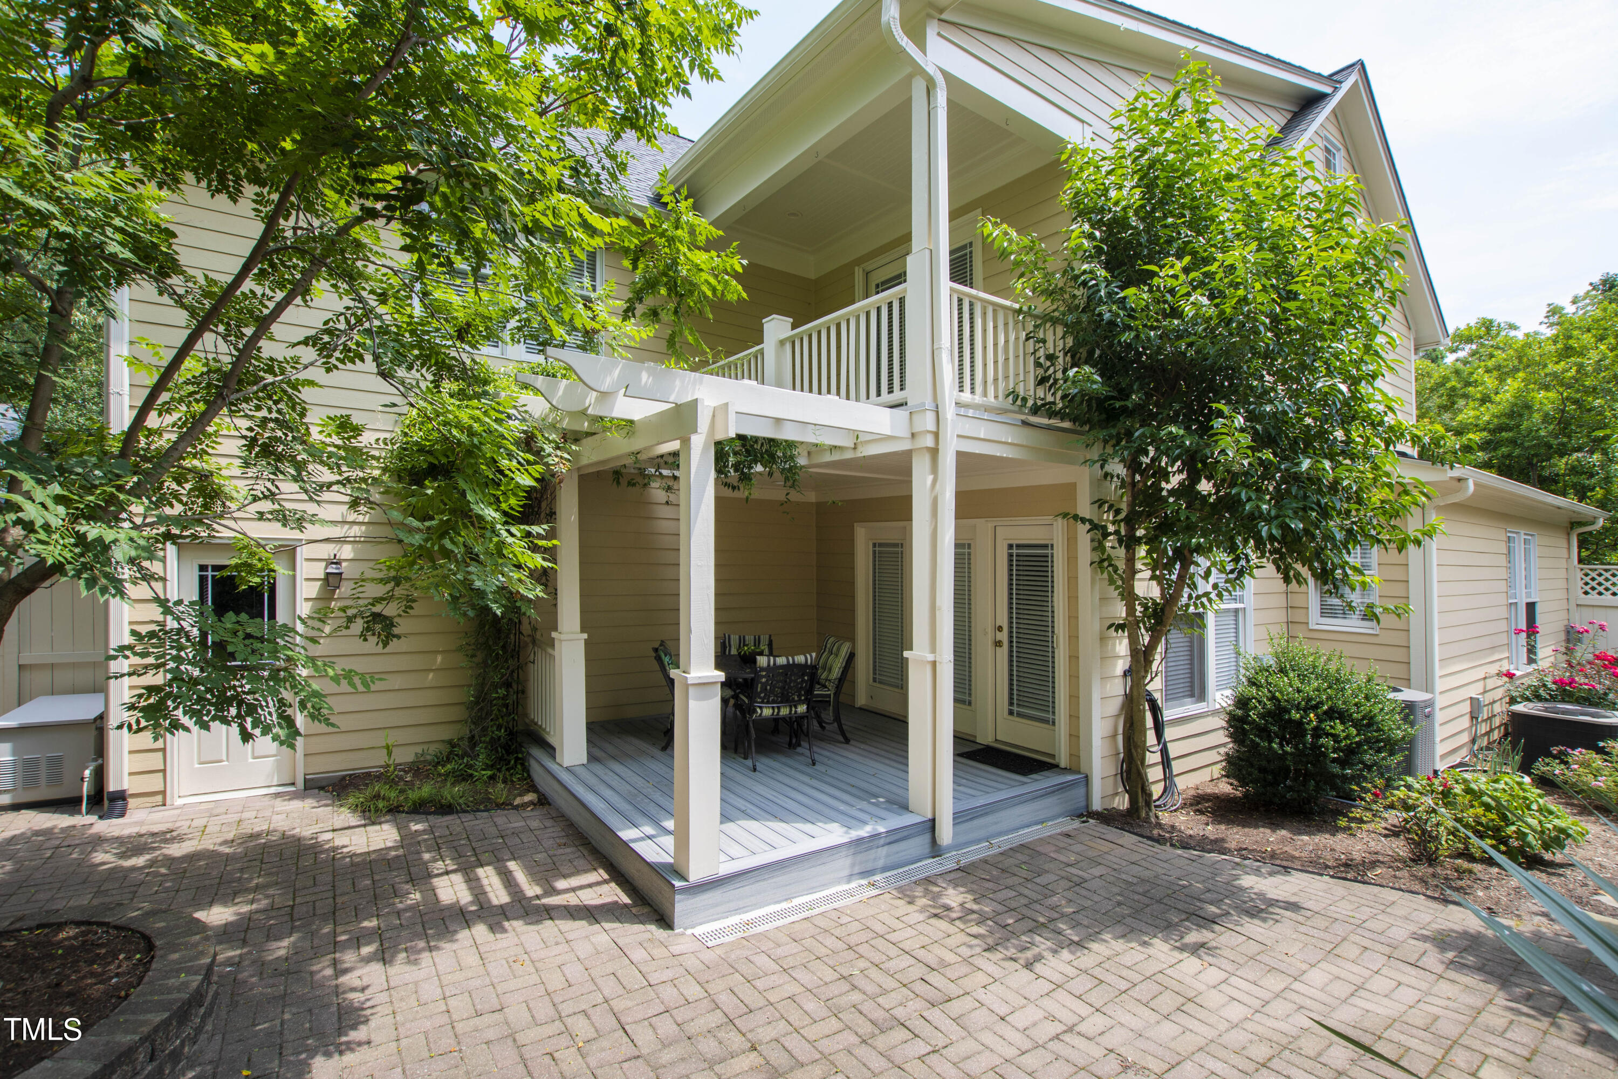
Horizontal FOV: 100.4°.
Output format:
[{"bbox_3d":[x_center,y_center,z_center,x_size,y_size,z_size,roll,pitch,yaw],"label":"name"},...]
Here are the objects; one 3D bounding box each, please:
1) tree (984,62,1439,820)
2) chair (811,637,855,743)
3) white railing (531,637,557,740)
[{"bbox_3d":[2.700,-0.630,4.780,2.700,5.499,2.200,1,-2,-34],"label":"tree"},{"bbox_3d":[0.020,1.522,6.820,0.650,0.940,0.600,1,-2,-22],"label":"chair"},{"bbox_3d":[-2.491,1.435,6.403,0.080,0.870,1.270,1,-2,-34],"label":"white railing"}]

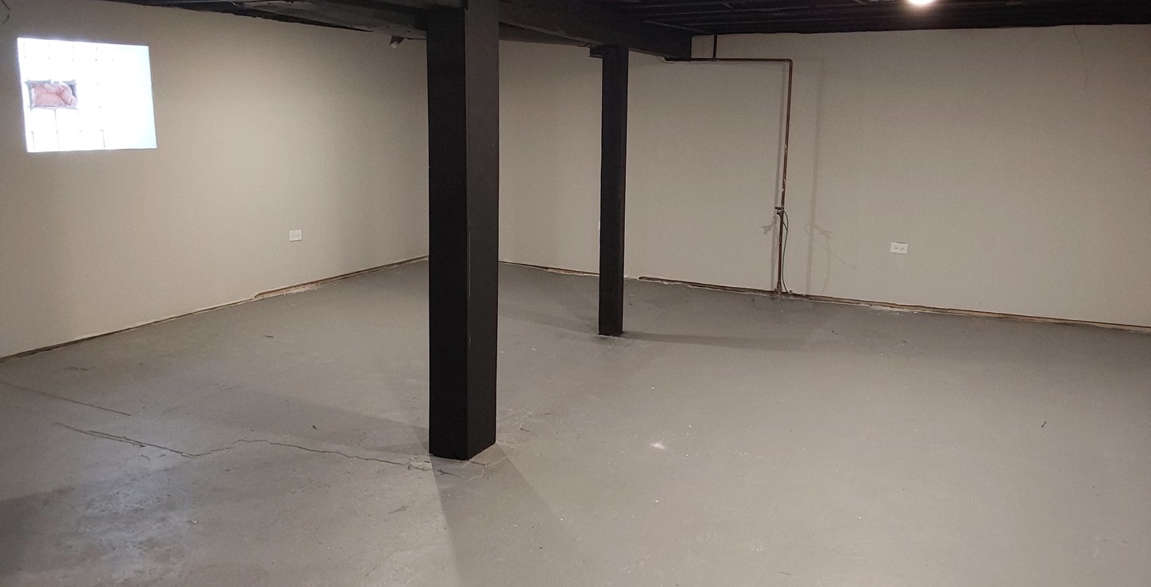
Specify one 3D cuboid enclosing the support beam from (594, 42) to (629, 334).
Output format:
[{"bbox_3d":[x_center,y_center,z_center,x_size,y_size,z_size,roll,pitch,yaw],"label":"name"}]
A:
[{"bbox_3d":[0.248,-0.615,5.757,0.140,1.775,0.115,5,12,21],"label":"support beam"}]

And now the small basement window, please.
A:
[{"bbox_3d":[-2.886,-1.162,5.500,0.120,0.622,0.845,6,13,25],"label":"small basement window"}]

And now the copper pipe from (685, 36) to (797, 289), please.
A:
[{"bbox_3d":[1.209,-0.991,7.197,0.860,1.930,0.060,6,13,25],"label":"copper pipe"}]

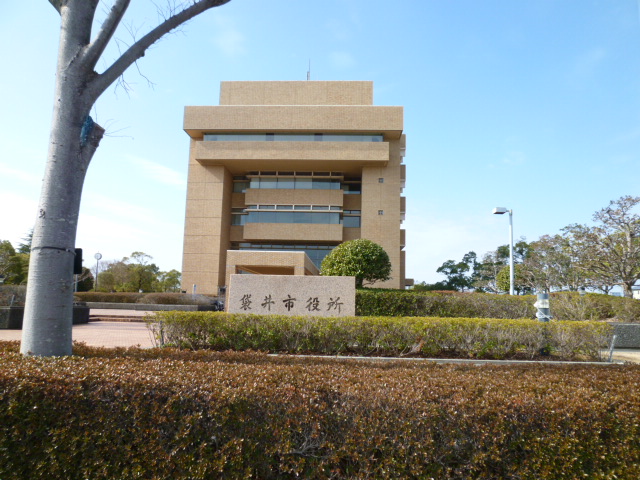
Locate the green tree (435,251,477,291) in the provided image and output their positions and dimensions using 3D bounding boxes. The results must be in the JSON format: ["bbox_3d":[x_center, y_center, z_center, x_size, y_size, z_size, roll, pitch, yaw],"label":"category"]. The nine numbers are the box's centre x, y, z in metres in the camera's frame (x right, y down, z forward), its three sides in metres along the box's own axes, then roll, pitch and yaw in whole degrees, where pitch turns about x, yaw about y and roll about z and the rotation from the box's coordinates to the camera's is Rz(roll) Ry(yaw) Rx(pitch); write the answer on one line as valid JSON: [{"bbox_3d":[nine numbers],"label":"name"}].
[{"bbox_3d":[16.543,4.908,53.949,4.920,7.050,4.920,1,-7,3],"label":"green tree"}]

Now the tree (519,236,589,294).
[{"bbox_3d":[21.473,3.287,40.744,5.910,7.280,5.910,1,-7,3],"label":"tree"}]

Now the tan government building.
[{"bbox_3d":[-2.083,-4.438,60.943,25.380,26.350,26.000,1,-7,3],"label":"tan government building"}]

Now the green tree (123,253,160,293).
[{"bbox_3d":[-25.569,5.142,63.423,4.990,6.730,4.990,1,-7,3],"label":"green tree"}]

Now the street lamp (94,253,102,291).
[{"bbox_3d":[-21.798,3.673,43.200,0.700,4.870,0.400,1,-7,3],"label":"street lamp"}]

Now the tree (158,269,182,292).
[{"bbox_3d":[-23.142,6.944,69.114,4.200,4.680,4.200,1,-7,3],"label":"tree"}]

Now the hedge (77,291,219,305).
[{"bbox_3d":[-12.723,4.218,31.704,10.930,0.800,1.500,1,-7,3],"label":"hedge"}]

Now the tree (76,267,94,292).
[{"bbox_3d":[-29.215,5.289,54.530,3.080,4.070,3.080,1,-7,3],"label":"tree"}]

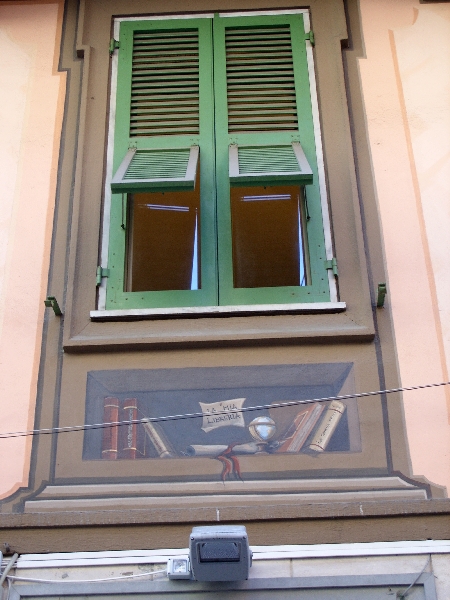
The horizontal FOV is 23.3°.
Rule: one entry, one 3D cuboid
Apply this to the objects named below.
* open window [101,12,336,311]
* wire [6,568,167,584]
[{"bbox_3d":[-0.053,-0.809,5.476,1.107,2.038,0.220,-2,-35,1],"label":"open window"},{"bbox_3d":[-0.535,1.070,4.209,0.620,0.044,0.030,-2,-35,1],"label":"wire"}]

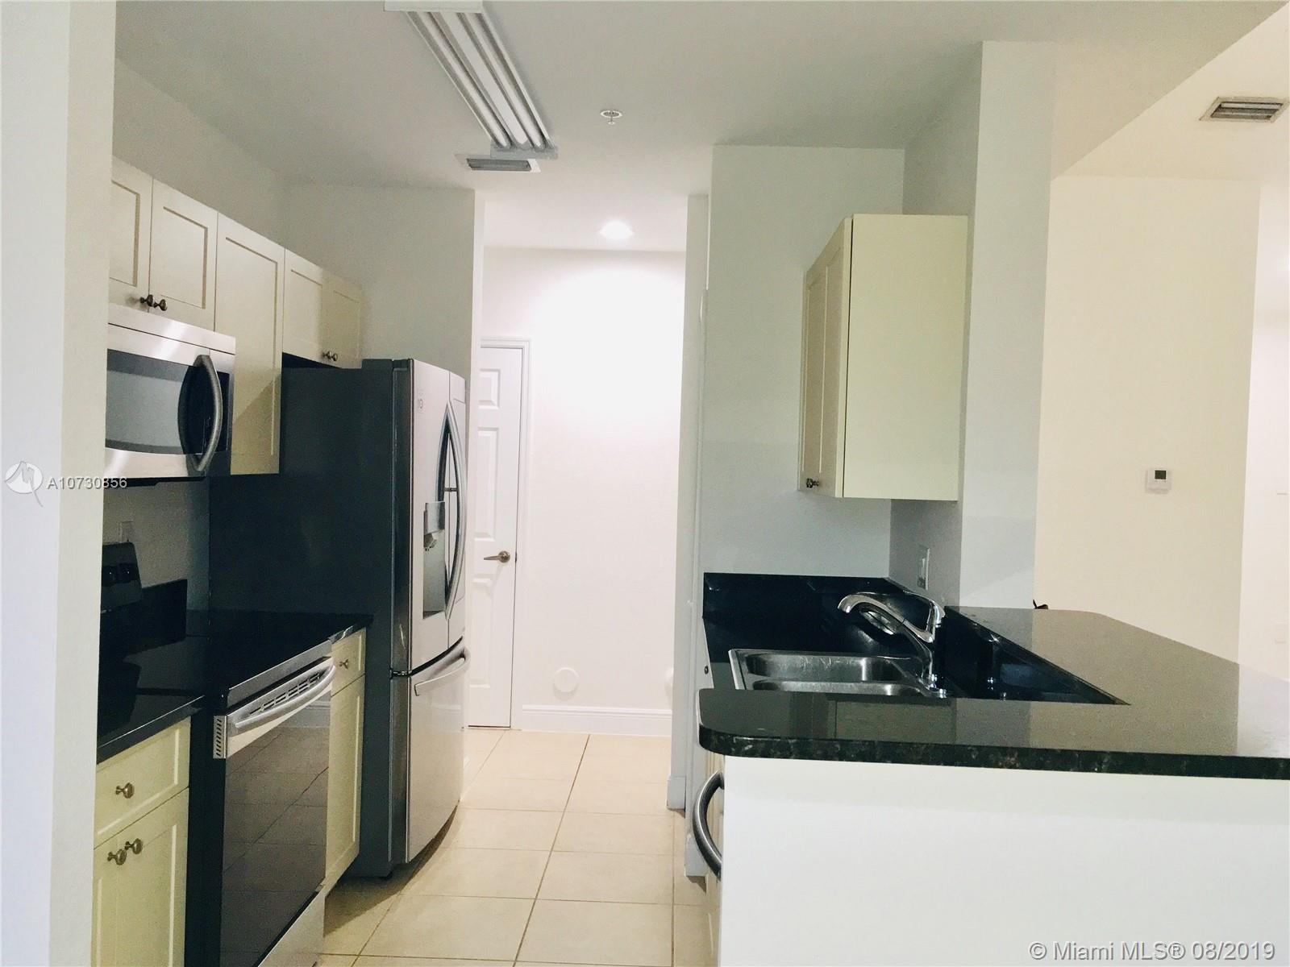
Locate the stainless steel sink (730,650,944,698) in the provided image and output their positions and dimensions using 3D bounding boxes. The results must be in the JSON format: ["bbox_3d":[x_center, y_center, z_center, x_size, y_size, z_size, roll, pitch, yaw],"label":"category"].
[{"bbox_3d":[0.513,0.593,2.724,0.558,0.200,0.830,2,1,2],"label":"stainless steel sink"}]

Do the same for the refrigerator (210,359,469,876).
[{"bbox_3d":[-1.090,0.452,4.124,0.800,1.772,0.905,2,1,2],"label":"refrigerator"}]

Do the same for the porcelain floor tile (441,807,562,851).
[{"bbox_3d":[-0.568,1.368,4.264,0.451,0.010,0.451,2,1,2],"label":"porcelain floor tile"}]

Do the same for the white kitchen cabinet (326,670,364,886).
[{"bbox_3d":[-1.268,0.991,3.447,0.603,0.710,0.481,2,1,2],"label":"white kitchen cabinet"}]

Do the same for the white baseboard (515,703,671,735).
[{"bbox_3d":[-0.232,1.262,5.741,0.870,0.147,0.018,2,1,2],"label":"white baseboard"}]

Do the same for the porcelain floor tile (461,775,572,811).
[{"bbox_3d":[-0.550,1.351,4.701,0.446,0.010,0.447,2,1,2],"label":"porcelain floor tile"}]

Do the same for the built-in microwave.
[{"bbox_3d":[-1.383,-0.218,2.721,0.435,0.405,0.760,2,1,2],"label":"built-in microwave"}]

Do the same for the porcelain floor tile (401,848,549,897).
[{"bbox_3d":[-0.581,1.374,3.810,0.451,0.010,0.451,2,1,2],"label":"porcelain floor tile"}]

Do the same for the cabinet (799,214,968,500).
[{"bbox_3d":[0.706,-0.346,3.359,0.332,0.766,0.875,2,1,2],"label":"cabinet"}]

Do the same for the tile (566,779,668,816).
[{"bbox_3d":[-0.100,1.366,4.687,0.450,0.010,0.447,2,1,2],"label":"tile"}]

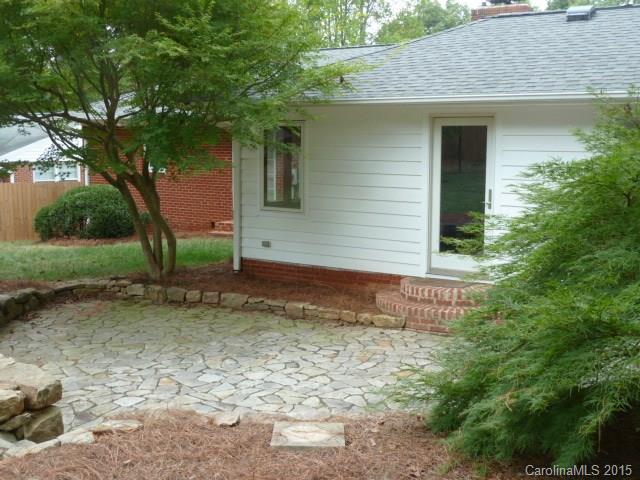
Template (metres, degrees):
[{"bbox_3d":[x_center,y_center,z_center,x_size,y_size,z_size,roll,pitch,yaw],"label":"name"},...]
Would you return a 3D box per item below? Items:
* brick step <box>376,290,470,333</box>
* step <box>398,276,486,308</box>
[{"bbox_3d":[1.429,0.902,9.200,2.044,0.268,0.853,5,9,33],"label":"brick step"},{"bbox_3d":[1.518,0.662,9.303,1.427,0.180,0.531,5,9,33],"label":"step"}]

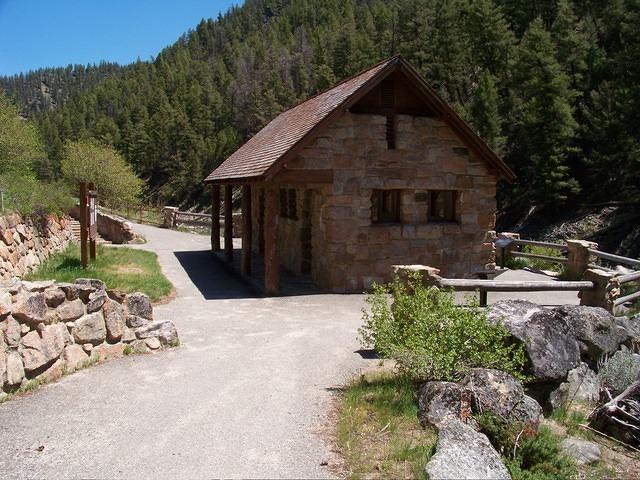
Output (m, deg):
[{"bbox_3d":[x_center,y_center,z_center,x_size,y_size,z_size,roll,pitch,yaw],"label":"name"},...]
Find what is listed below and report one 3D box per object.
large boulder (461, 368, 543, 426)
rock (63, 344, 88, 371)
[{"bbox_3d":[1.467,1.263,4.950,0.650,0.380,0.500,1,5,17],"label":"large boulder"},{"bbox_3d":[-2.685,1.301,6.700,0.300,0.300,0.260,-2,5,-22],"label":"rock"}]

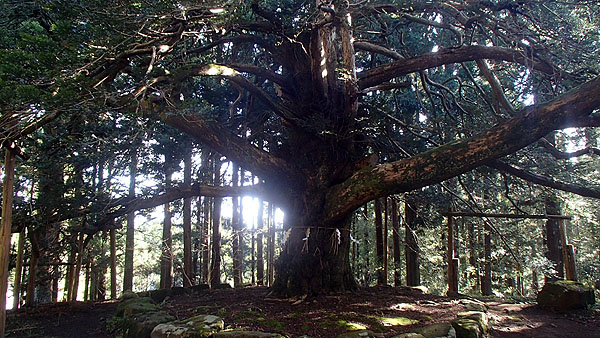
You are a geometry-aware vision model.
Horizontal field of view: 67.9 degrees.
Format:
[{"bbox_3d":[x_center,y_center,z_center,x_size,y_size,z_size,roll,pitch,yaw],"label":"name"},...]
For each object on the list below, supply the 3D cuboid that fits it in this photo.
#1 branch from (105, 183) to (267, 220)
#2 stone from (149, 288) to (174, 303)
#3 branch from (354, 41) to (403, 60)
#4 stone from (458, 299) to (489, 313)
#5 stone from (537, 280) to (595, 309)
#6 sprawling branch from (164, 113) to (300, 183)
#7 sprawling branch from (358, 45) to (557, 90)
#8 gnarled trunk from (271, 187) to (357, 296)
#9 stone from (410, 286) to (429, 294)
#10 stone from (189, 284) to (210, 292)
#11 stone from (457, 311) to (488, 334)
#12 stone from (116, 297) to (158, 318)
[{"bbox_3d":[-2.694,0.780,10.600,3.800,0.850,0.650,0,-8,3],"label":"branch"},{"bbox_3d":[-2.910,2.634,9.300,0.500,0.280,0.450,3,-8,-17],"label":"stone"},{"bbox_3d":[1.938,-2.945,11.100,1.250,0.500,0.500,0,-8,0],"label":"branch"},{"bbox_3d":[2.918,2.288,7.500,0.500,0.280,0.500,-3,-9,21],"label":"stone"},{"bbox_3d":[5.282,2.499,8.900,1.100,0.550,0.800,-4,-9,31],"label":"stone"},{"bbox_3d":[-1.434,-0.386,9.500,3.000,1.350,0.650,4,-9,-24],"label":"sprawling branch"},{"bbox_3d":[3.510,-2.330,10.400,4.400,0.950,0.800,-1,-8,7],"label":"sprawling branch"},{"bbox_3d":[0.316,1.644,10.400,1.980,2.500,1.900,0,-8,2],"label":"gnarled trunk"},{"bbox_3d":[2.896,2.942,10.800,0.450,0.190,0.400,-2,-8,15],"label":"stone"},{"bbox_3d":[-2.435,2.893,10.800,0.530,0.200,0.420,2,-8,-13],"label":"stone"},{"bbox_3d":[2.552,2.261,6.600,0.460,0.340,0.500,-3,-9,21],"label":"stone"},{"bbox_3d":[-2.912,2.473,8.000,0.720,0.340,0.650,3,-8,-20],"label":"stone"}]

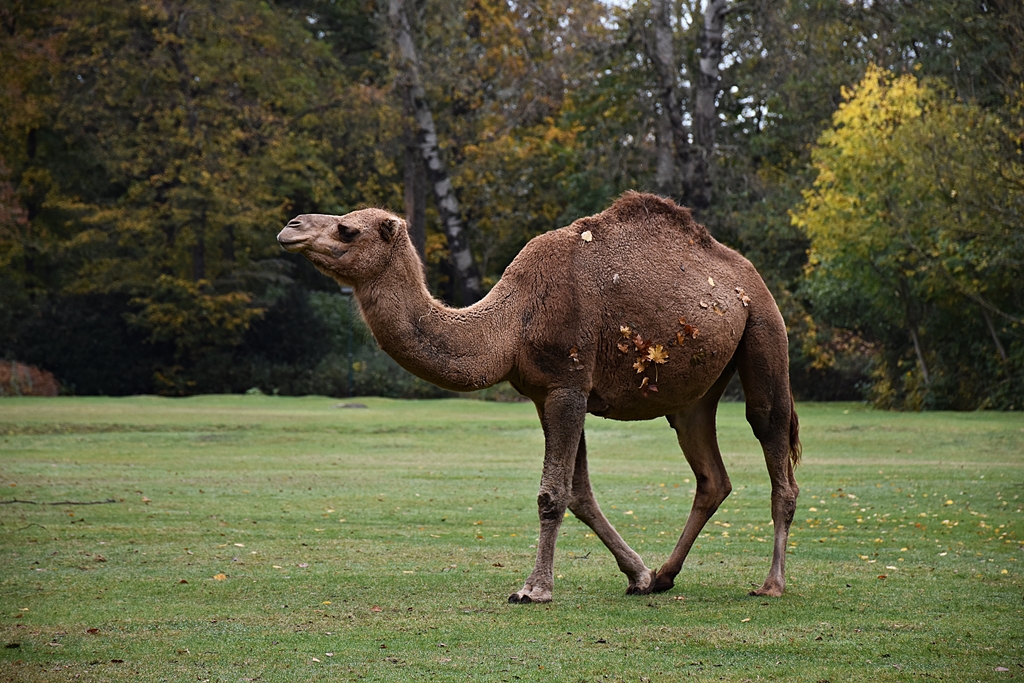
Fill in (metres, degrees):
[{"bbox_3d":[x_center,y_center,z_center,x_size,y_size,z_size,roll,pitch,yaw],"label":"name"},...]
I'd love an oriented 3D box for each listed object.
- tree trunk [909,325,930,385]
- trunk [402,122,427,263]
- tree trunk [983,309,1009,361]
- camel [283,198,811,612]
[{"bbox_3d":[5.276,0.181,64.000,0.055,0.850,0.055,-16,1,0],"label":"tree trunk"},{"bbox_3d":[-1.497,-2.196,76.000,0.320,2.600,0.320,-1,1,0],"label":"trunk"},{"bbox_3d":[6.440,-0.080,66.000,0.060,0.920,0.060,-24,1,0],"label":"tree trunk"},{"bbox_3d":[0.136,0.280,25.000,2.620,2.050,0.700,0,1,-9],"label":"camel"}]

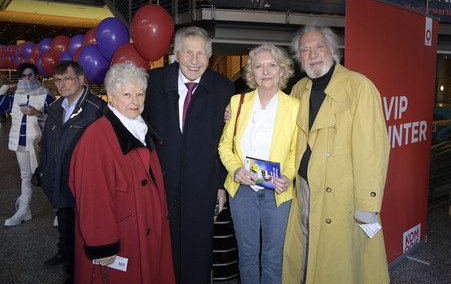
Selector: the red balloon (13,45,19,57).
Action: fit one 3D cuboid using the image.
[{"bbox_3d":[-5.512,-2.383,9.000,0.280,0.350,0.280,-1,9,0],"label":"red balloon"}]

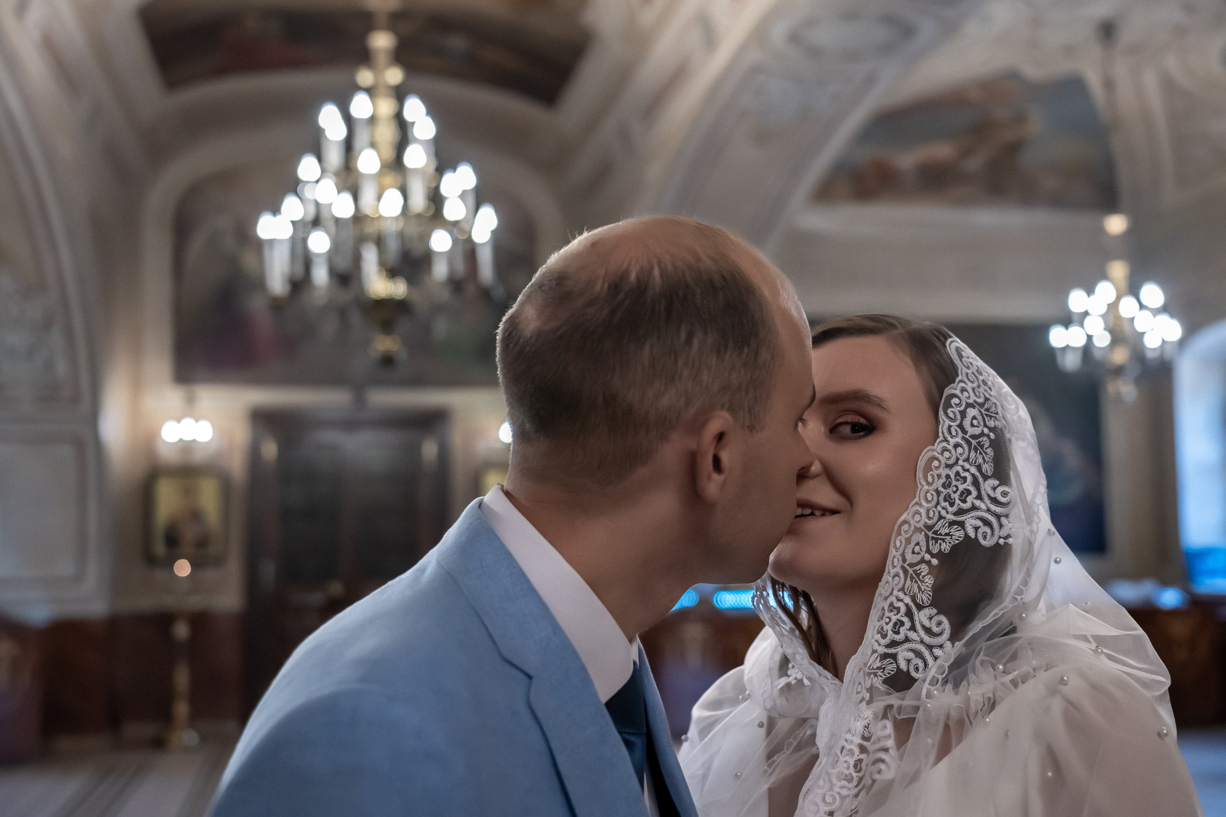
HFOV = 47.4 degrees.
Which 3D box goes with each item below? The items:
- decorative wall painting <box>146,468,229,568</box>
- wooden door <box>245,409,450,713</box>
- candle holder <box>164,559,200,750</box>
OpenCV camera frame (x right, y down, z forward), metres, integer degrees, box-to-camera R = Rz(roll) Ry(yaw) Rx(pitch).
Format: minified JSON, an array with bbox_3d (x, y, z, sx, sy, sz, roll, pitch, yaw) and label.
[{"bbox_3d":[-3.025,0.769,9.924,0.545,0.698,0.080,1,-5,-11],"label":"decorative wall painting"},{"bbox_3d":[-1.916,1.184,10.154,1.437,2.326,0.180,1,-5,-11],"label":"wooden door"},{"bbox_3d":[-2.963,1.677,9.641,0.260,1.258,0.260,1,-5,-11],"label":"candle holder"}]

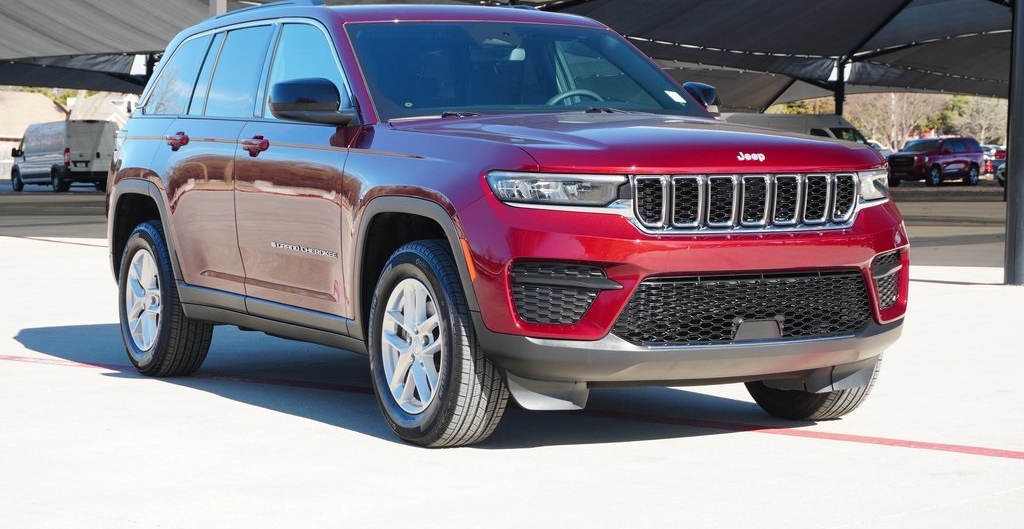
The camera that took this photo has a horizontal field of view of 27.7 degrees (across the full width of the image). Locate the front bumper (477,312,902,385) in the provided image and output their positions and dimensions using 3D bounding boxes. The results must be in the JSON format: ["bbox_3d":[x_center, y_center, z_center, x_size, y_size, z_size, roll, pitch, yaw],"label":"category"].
[{"bbox_3d":[0.777,0.273,7.455,1.900,0.250,0.400,-2,3,-29],"label":"front bumper"}]

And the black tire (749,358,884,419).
[{"bbox_3d":[1.187,0.249,8.442,0.265,0.765,0.765,-2,3,-29],"label":"black tire"}]

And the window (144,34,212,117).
[{"bbox_3d":[-1.642,-0.922,10.221,0.040,0.412,0.719,20,-7,-27],"label":"window"}]

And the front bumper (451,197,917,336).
[{"bbox_3d":[0.752,-0.003,7.486,1.920,0.500,0.490,-2,3,-29],"label":"front bumper"}]

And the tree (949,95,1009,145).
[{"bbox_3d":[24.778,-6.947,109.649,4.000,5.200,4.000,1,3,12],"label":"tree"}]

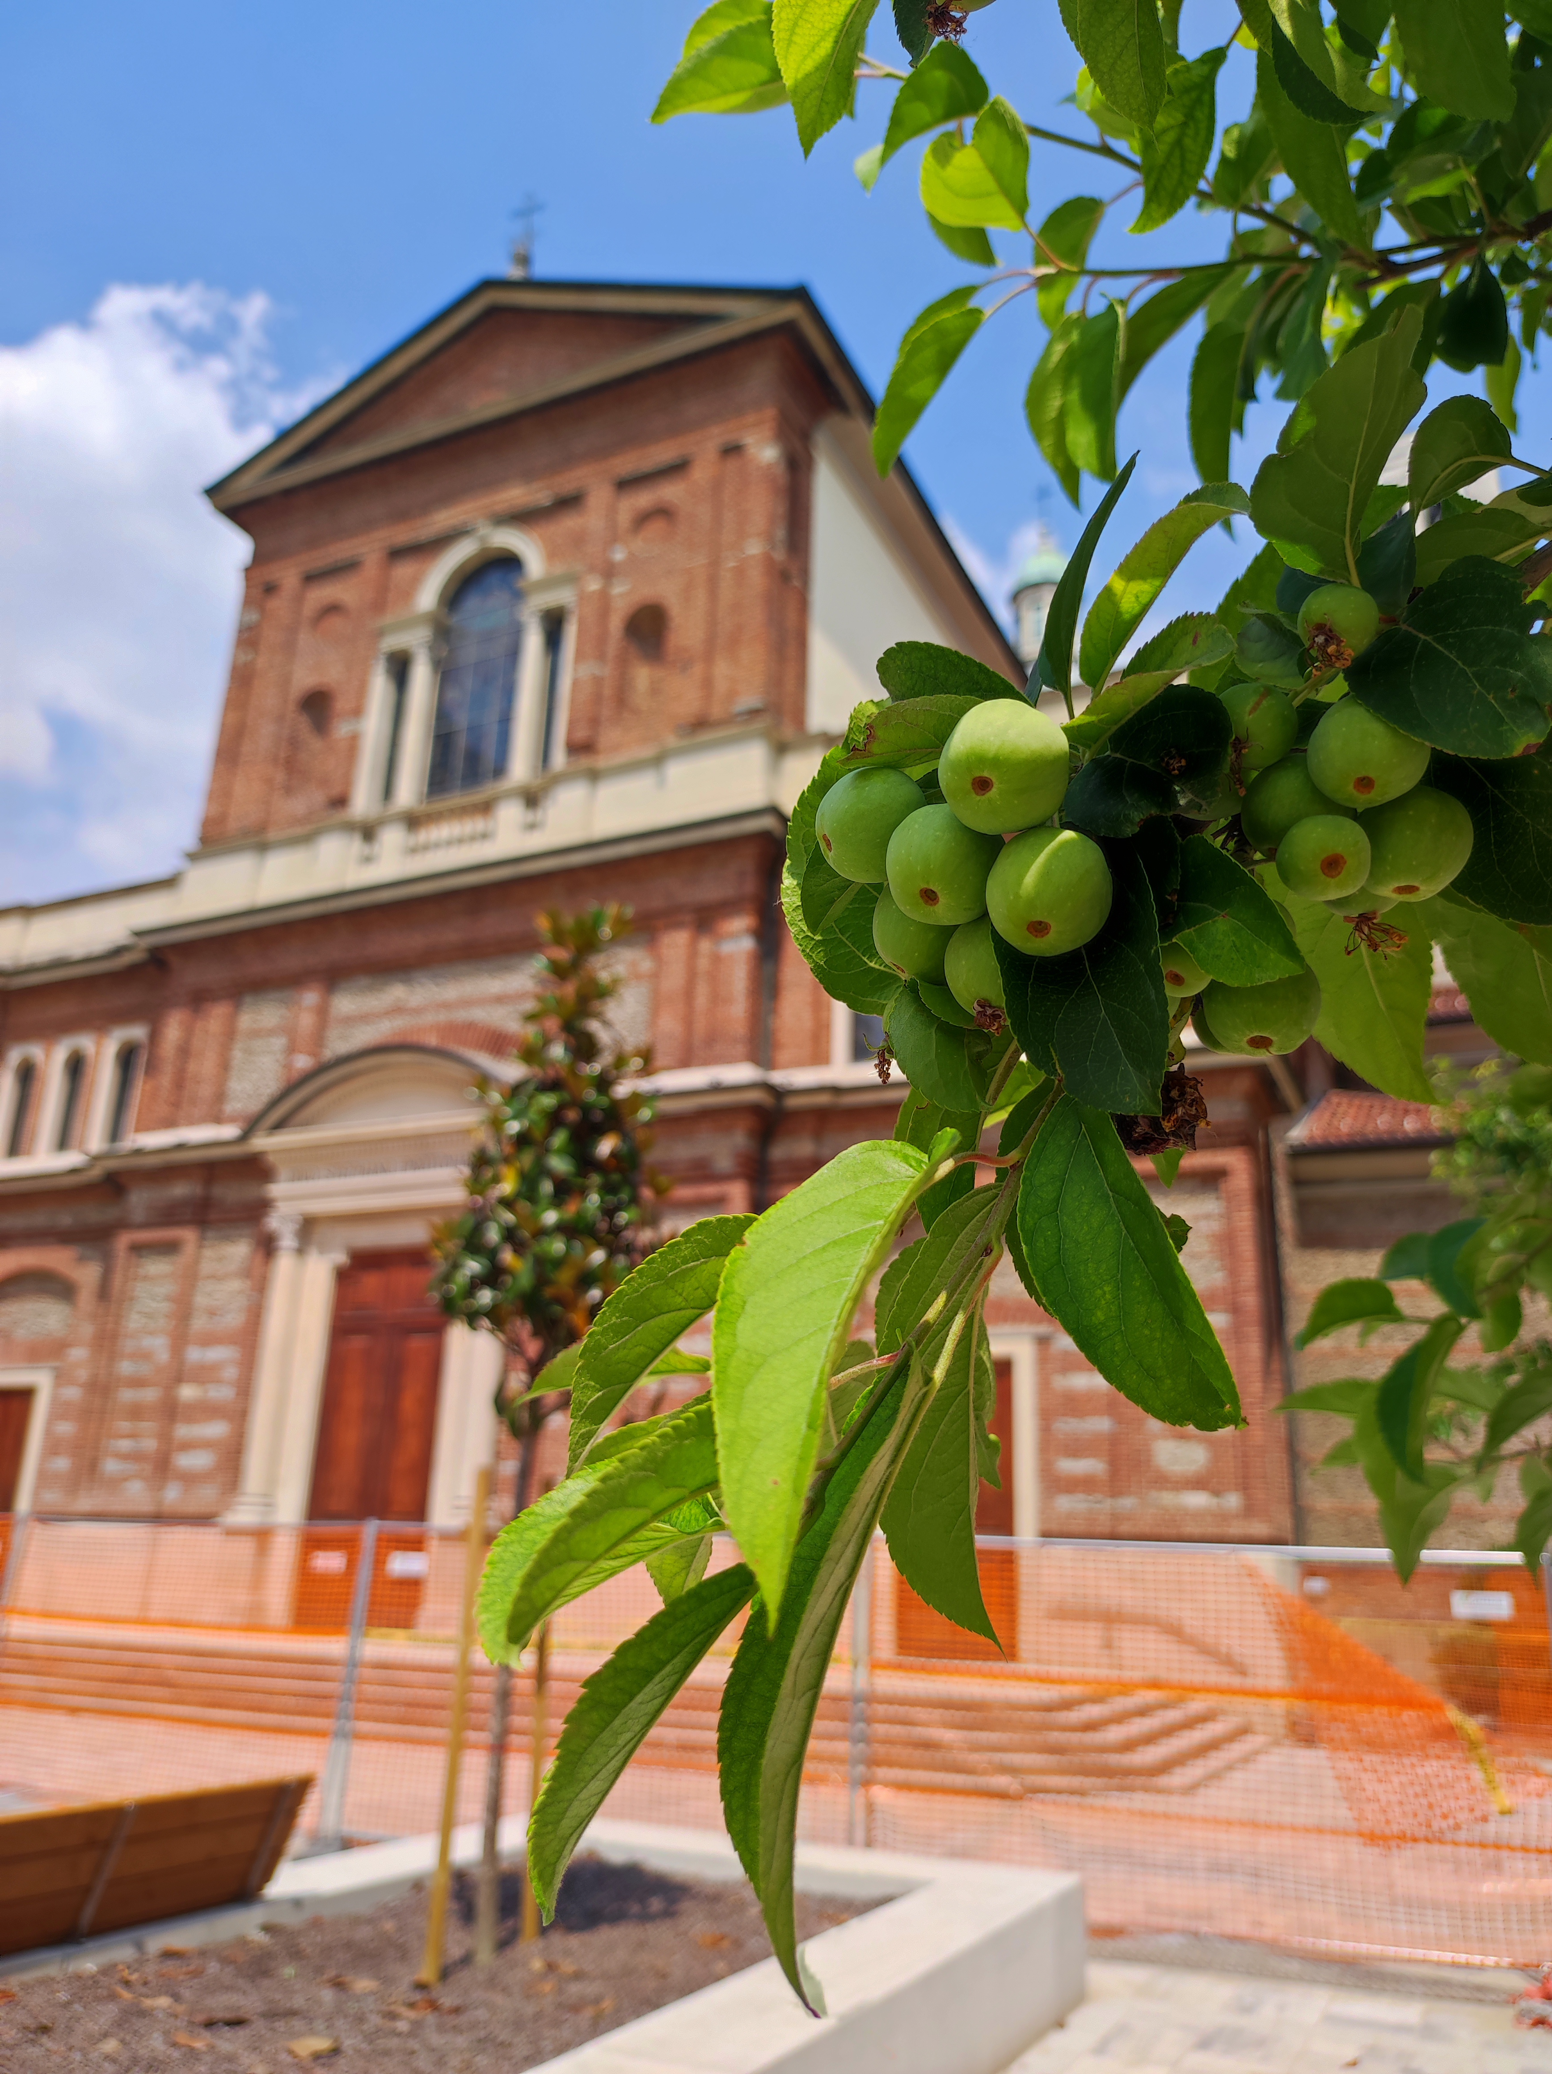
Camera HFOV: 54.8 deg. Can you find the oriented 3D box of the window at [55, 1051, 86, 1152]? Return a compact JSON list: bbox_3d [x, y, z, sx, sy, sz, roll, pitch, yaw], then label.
[{"bbox_3d":[-12.801,1.150,27.176,0.550,1.900,0.200,-7,-20,24],"label":"window"}]

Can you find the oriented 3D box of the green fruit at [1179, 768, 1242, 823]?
[{"bbox_3d":[0.104,-0.064,0.360,0.025,0.025,0.025,2,-20,0],"label":"green fruit"}]

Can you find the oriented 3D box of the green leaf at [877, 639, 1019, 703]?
[{"bbox_3d":[0.041,-0.083,0.345,0.037,0.016,0.020,-1,-18,7],"label":"green leaf"}]

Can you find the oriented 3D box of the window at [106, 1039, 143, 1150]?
[{"bbox_3d":[-11.592,0.981,26.641,0.600,1.919,0.200,-7,-20,24],"label":"window"}]

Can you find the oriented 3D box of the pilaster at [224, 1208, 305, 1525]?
[{"bbox_3d":[-7.623,4.958,22.708,0.750,4.750,0.400,-7,-20,24],"label":"pilaster"}]

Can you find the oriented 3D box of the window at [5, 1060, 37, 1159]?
[{"bbox_3d":[-13.995,1.325,27.701,0.550,1.904,0.200,-7,-20,24],"label":"window"}]

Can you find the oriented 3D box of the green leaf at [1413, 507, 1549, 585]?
[{"bbox_3d":[0.169,-0.117,0.360,0.037,0.019,0.020,-9,-21,27],"label":"green leaf"}]

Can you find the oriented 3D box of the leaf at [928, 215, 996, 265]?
[{"bbox_3d":[0.066,-0.291,0.530,0.026,0.036,0.025,-1,-18,8],"label":"leaf"}]

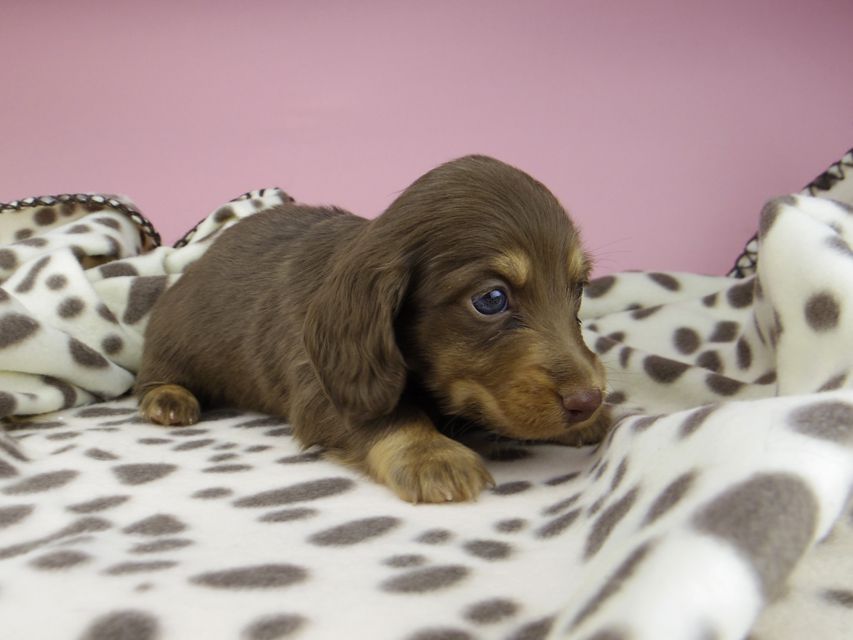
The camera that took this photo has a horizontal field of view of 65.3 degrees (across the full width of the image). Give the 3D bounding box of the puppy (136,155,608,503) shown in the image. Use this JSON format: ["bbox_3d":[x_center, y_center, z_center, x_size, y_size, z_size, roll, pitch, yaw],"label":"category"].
[{"bbox_3d":[-0.040,-0.008,0.334,0.237,0.124,0.124,4,6,40],"label":"puppy"}]

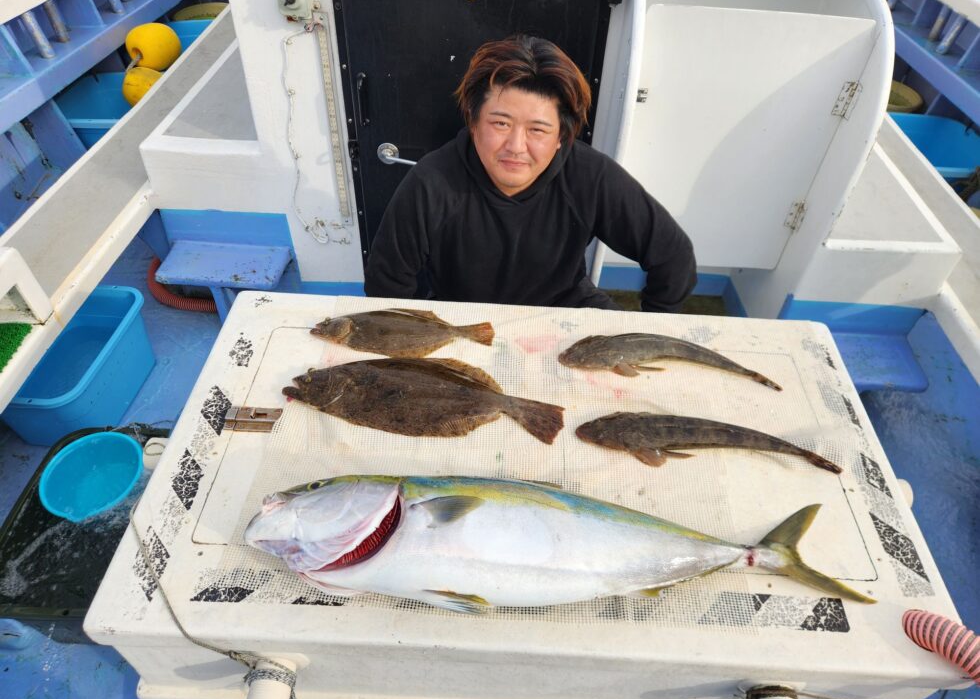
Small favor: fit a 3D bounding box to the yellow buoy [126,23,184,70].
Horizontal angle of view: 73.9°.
[{"bbox_3d":[-1.251,-1.126,2.420,0.200,0.185,0.200,-25,53,-24],"label":"yellow buoy"}]

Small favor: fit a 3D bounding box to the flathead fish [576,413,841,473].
[{"bbox_3d":[0.372,0.155,1.115,0.450,0.055,0.090,7,47,3],"label":"flathead fish"}]

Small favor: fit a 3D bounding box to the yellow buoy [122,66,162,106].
[{"bbox_3d":[-1.199,-0.907,2.280,0.190,0.180,0.190,-25,53,-24],"label":"yellow buoy"}]

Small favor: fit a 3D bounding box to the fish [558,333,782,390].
[{"bbox_3d":[0.343,0.012,1.250,0.430,0.052,0.090,6,47,3],"label":"fish"}]

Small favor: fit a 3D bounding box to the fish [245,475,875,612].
[{"bbox_3d":[0.103,0.267,0.947,0.905,0.130,0.200,3,47,0],"label":"fish"}]

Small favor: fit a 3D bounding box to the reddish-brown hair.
[{"bbox_3d":[0.061,-0.462,1.180,0.235,0.190,0.220,9,34,-1],"label":"reddish-brown hair"}]

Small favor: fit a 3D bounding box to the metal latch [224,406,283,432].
[{"bbox_3d":[-0.414,0.121,1.136,0.089,0.014,0.052,3,47,0],"label":"metal latch"}]

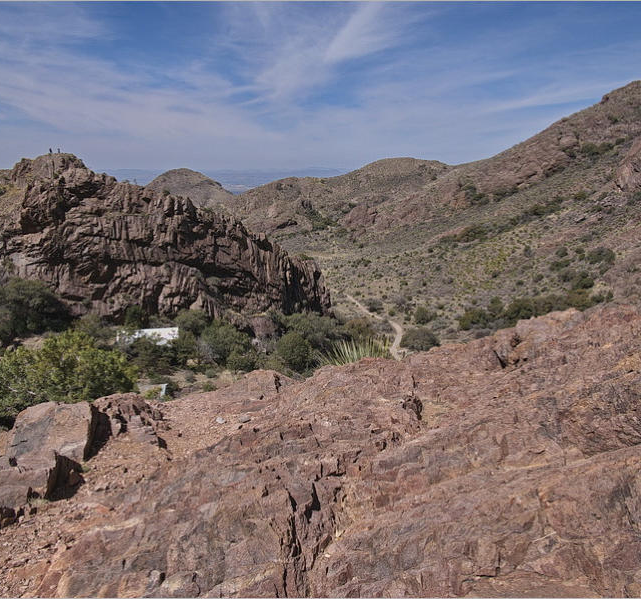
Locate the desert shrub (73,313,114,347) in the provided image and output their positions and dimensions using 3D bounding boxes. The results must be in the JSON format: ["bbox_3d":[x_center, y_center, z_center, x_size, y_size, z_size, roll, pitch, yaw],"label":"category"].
[{"bbox_3d":[-47.540,6.700,116.000,8.380,7.560,7.540,0,13,0],"label":"desert shrub"}]

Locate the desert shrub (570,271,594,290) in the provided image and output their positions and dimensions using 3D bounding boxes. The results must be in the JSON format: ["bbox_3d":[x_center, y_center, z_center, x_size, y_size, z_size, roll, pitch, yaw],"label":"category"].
[{"bbox_3d":[77.750,-5.660,165.000,7.010,5.660,6.660,0,14,0],"label":"desert shrub"}]

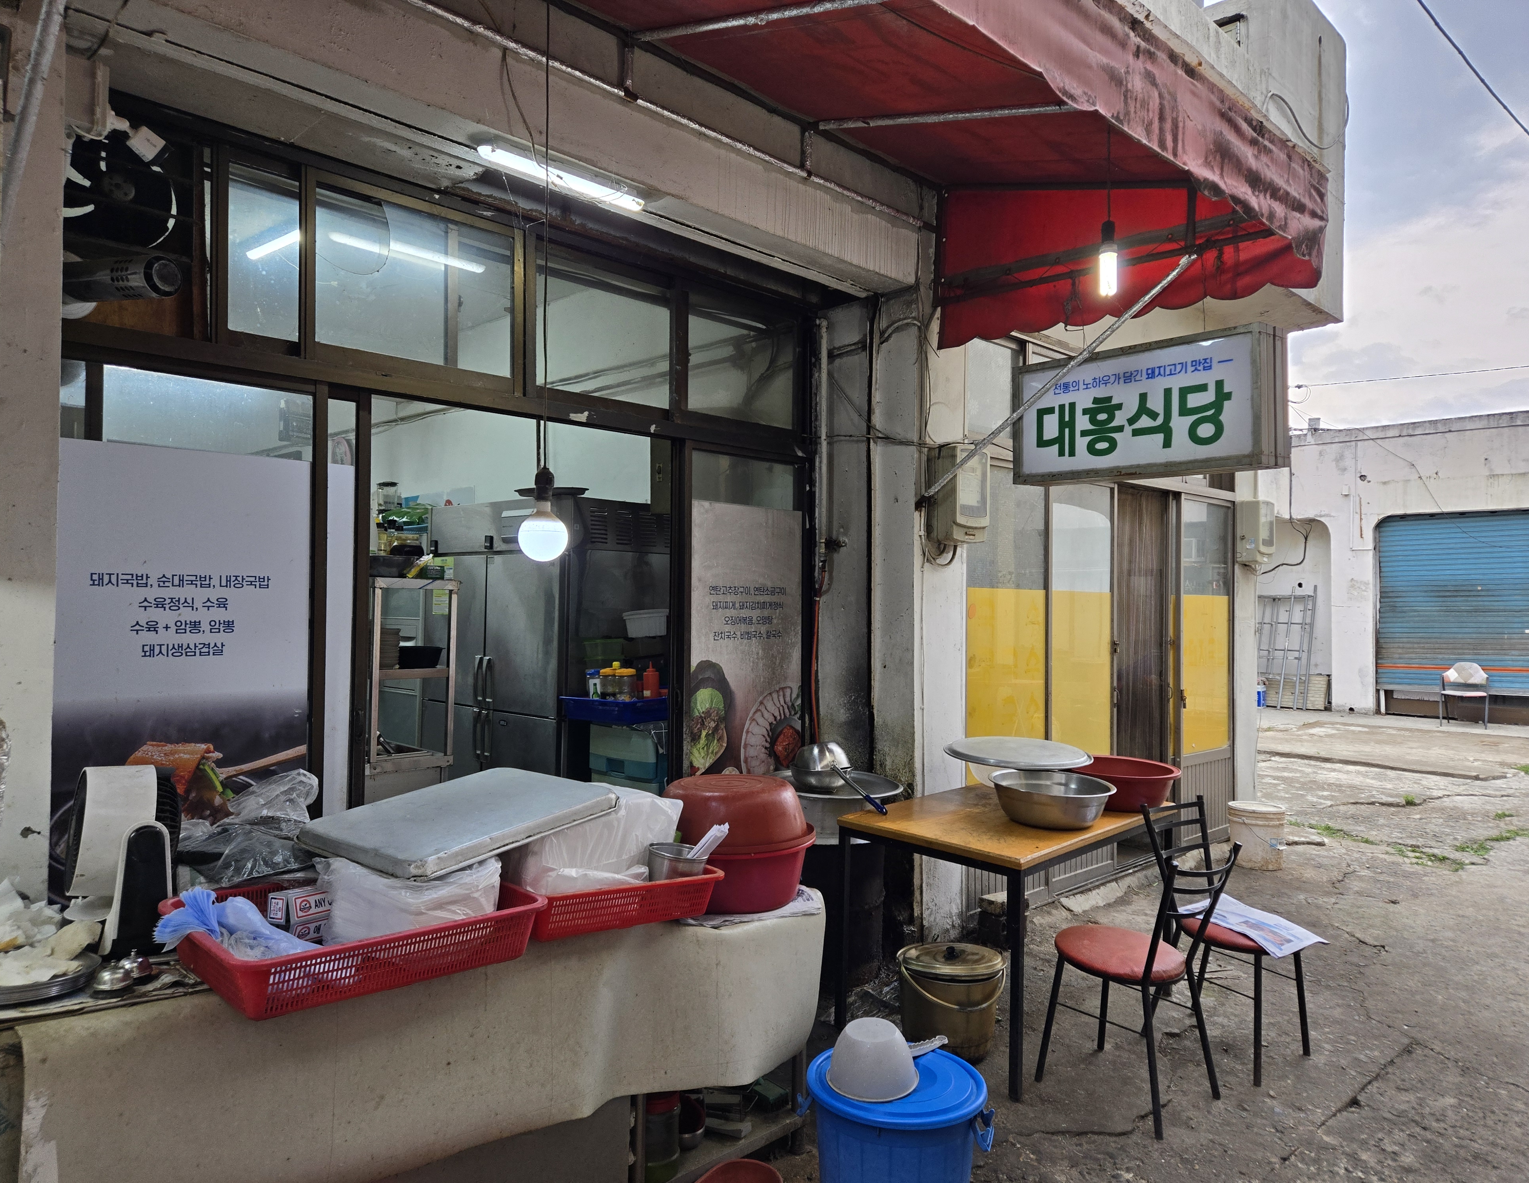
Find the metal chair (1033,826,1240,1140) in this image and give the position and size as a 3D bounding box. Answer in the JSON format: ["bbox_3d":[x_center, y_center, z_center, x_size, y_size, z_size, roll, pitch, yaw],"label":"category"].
[{"bbox_3d":[1.137,1.150,3.206,0.520,0.785,0.410,-1,-1,45],"label":"metal chair"}]

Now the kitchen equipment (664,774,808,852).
[{"bbox_3d":[-0.094,0.604,2.900,0.440,0.150,0.440,0,-1,0],"label":"kitchen equipment"}]

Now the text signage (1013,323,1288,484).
[{"bbox_3d":[1.684,-0.785,4.669,1.114,0.547,0.310,-1,-1,45],"label":"text signage"}]

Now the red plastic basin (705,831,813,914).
[{"bbox_3d":[-0.094,0.756,2.900,0.475,0.175,0.475,0,-1,0],"label":"red plastic basin"}]

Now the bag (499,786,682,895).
[{"bbox_3d":[-0.456,0.680,2.820,0.420,0.280,0.270,1,-1,-26],"label":"bag"}]

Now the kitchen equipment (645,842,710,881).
[{"bbox_3d":[-0.223,0.755,2.740,0.152,0.150,0.152,0,-1,-5],"label":"kitchen equipment"}]

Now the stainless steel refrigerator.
[{"bbox_3d":[-1.105,0.519,5.486,1.200,1.900,0.800,0,-1,42],"label":"stainless steel refrigerator"}]

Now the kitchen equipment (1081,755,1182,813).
[{"bbox_3d":[1.372,0.754,4.100,0.480,0.146,0.480,2,2,44],"label":"kitchen equipment"}]

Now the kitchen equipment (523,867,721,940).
[{"bbox_3d":[-0.406,0.777,2.722,0.505,0.105,0.370,1,-1,-26],"label":"kitchen equipment"}]

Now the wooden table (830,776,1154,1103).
[{"bbox_3d":[0.934,1.198,3.933,0.744,0.748,1.175,2,2,44],"label":"wooden table"}]

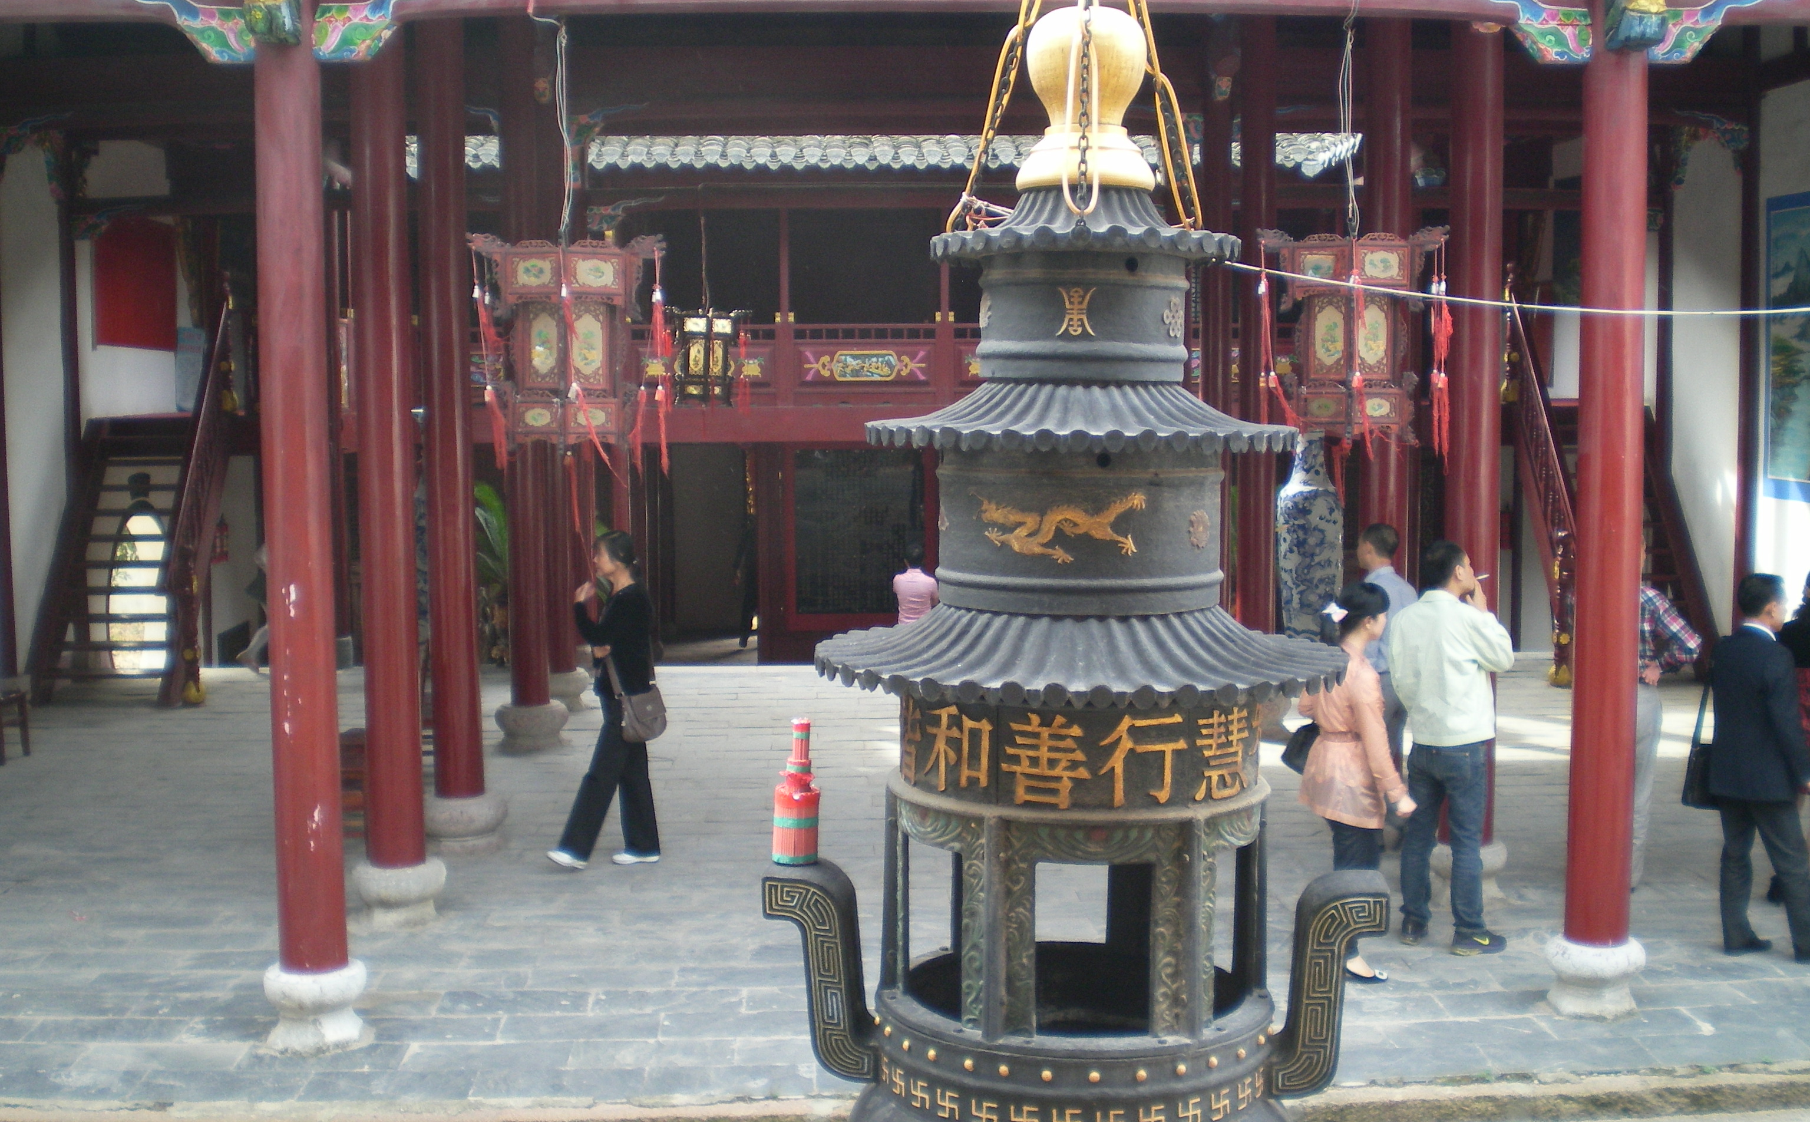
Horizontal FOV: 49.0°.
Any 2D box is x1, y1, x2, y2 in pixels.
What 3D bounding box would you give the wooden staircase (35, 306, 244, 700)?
[{"bbox_3d":[-5.959,-0.511,15.376,1.354,3.056,1.692,-1,5,-3],"label":"wooden staircase"}]

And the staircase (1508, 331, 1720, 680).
[{"bbox_3d":[5.476,-0.615,15.698,1.324,3.016,1.642,-1,5,-3],"label":"staircase"}]

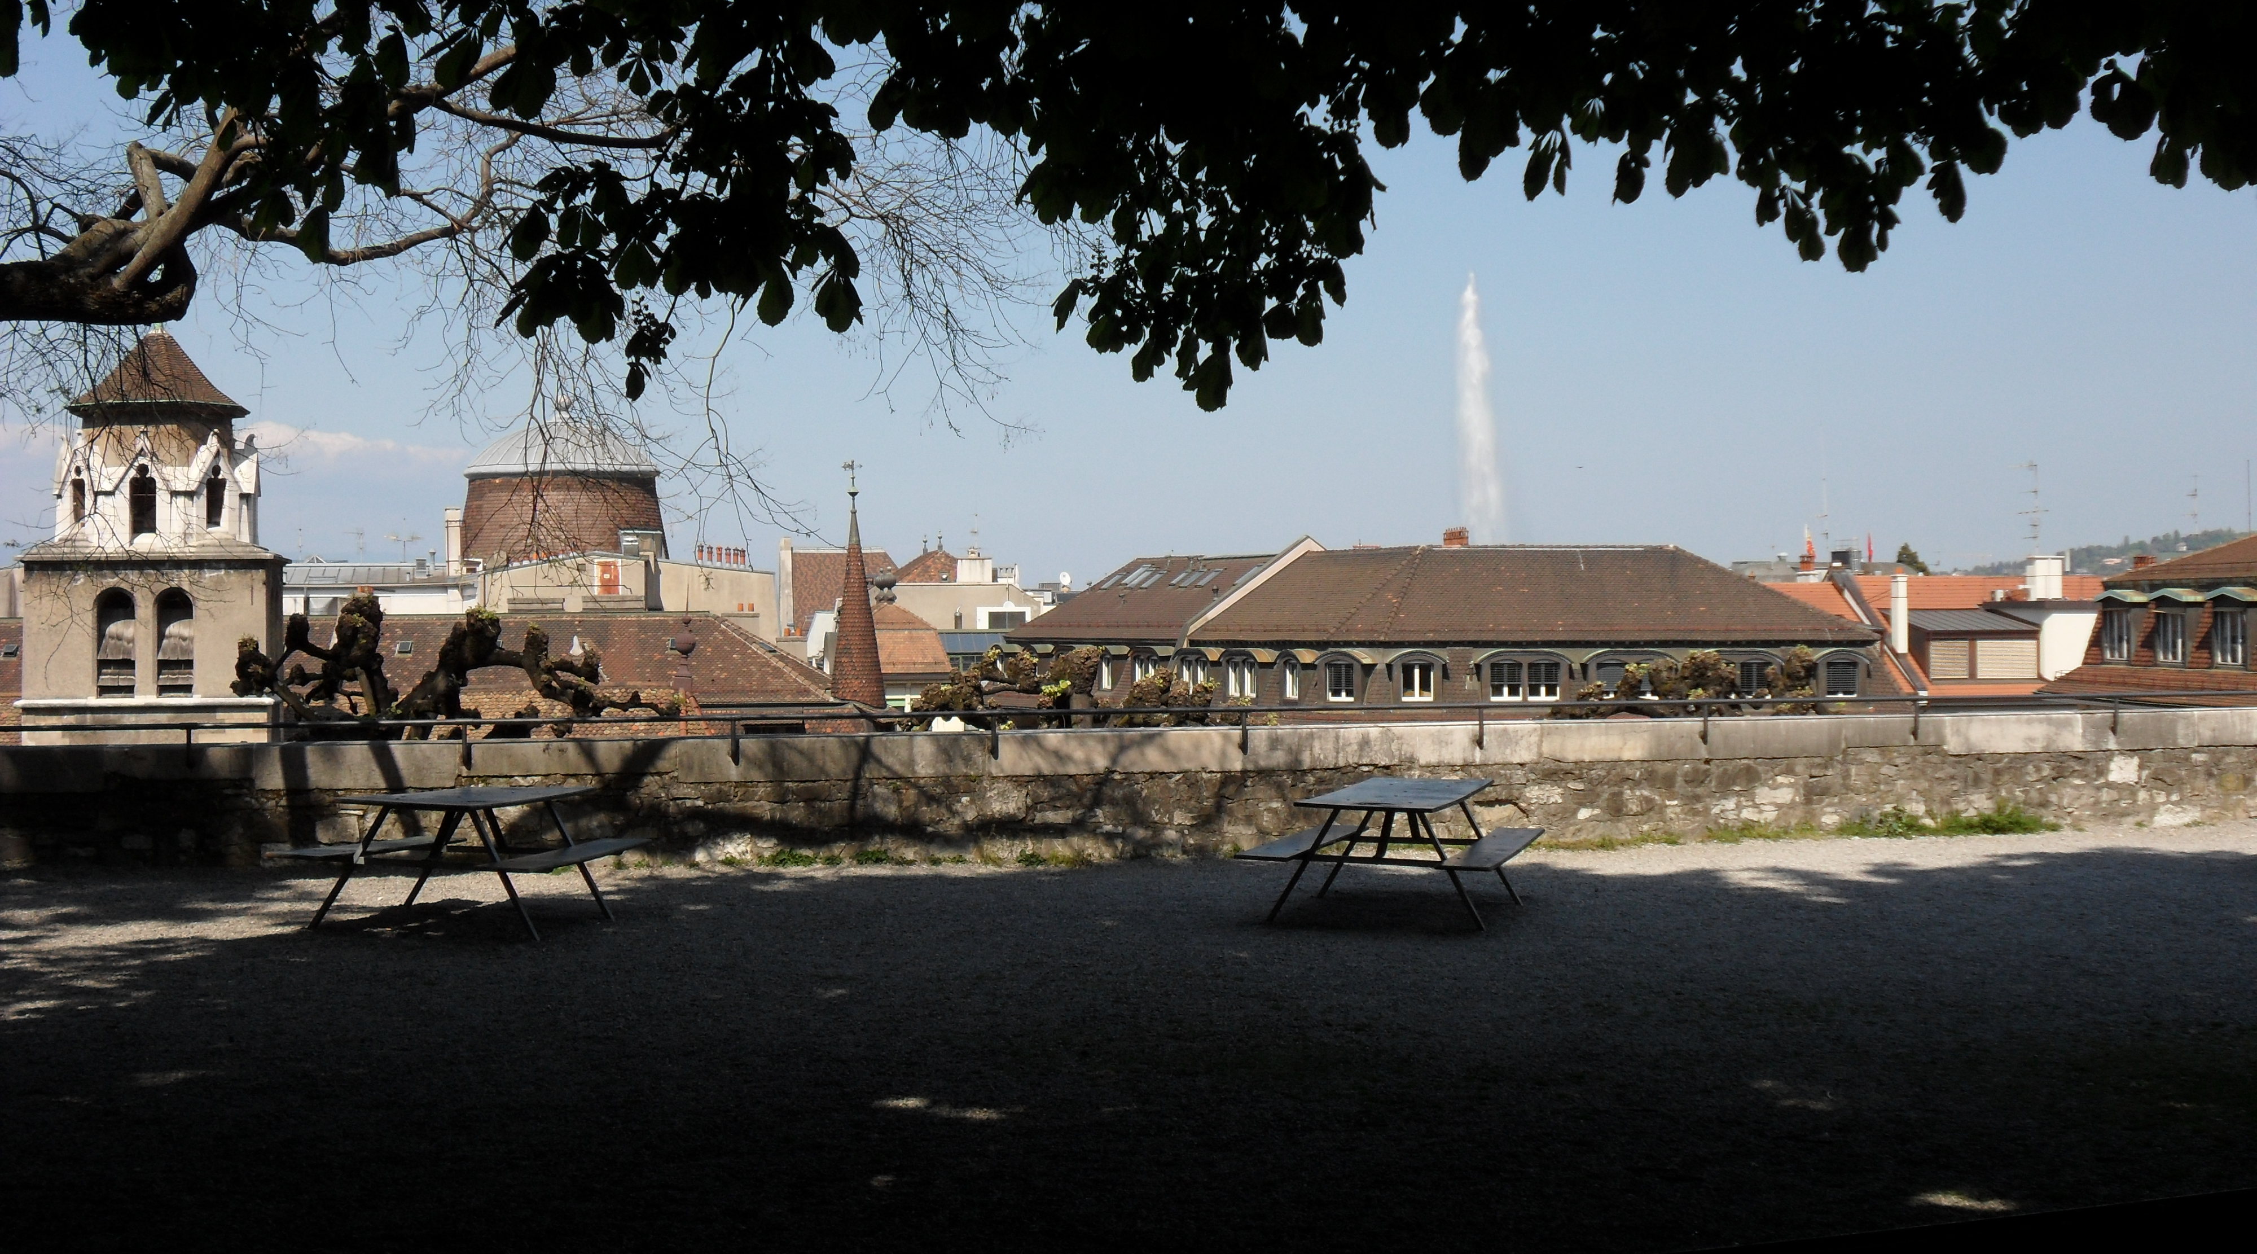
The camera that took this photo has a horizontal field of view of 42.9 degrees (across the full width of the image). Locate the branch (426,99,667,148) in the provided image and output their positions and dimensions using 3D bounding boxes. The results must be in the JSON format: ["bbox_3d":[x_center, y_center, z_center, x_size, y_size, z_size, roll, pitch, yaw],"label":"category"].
[{"bbox_3d":[-2.512,-2.197,12.500,1.060,0.230,0.300,0,1,0],"label":"branch"}]

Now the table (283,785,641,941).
[{"bbox_3d":[-3.829,1.346,16.677,1.500,0.750,2.030,1,1,8],"label":"table"}]

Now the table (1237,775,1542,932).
[{"bbox_3d":[1.662,1.392,17.620,1.500,0.750,2.030,1,1,17],"label":"table"}]

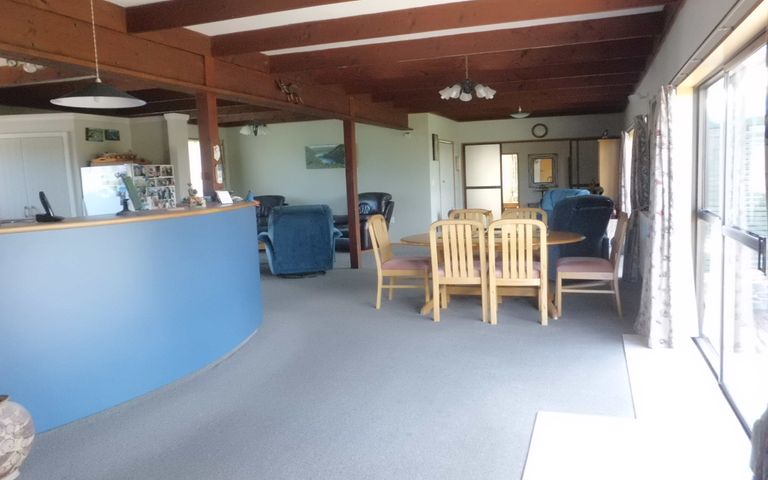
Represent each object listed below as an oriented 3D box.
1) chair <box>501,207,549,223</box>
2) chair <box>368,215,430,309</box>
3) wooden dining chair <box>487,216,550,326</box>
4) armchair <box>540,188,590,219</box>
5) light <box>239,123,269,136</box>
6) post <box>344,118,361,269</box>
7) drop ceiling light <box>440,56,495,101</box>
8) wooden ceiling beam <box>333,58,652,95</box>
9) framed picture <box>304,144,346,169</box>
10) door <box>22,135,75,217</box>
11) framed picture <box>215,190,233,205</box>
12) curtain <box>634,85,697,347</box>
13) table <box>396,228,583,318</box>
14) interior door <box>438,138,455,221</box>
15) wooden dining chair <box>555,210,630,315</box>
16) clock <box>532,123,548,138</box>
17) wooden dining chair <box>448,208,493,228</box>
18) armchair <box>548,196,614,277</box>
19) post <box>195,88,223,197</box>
[{"bbox_3d":[1.530,0.154,5.982,0.460,0.950,0.580,0,7,18],"label":"chair"},{"bbox_3d":[0.218,0.227,5.824,0.600,0.950,0.460,0,7,19],"label":"chair"},{"bbox_3d":[1.254,0.266,5.122,0.505,0.940,0.560,0,7,21],"label":"wooden dining chair"},{"bbox_3d":[3.127,-0.310,9.400,0.920,1.020,0.920,-1,6,10],"label":"armchair"},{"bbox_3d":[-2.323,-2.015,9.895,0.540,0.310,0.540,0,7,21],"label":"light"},{"bbox_3d":[-0.462,-0.669,8.273,0.110,2.220,0.110,0,7,21],"label":"post"},{"bbox_3d":[0.853,-1.690,5.707,0.570,0.500,0.570,0,7,21],"label":"drop ceiling light"},{"bbox_3d":[1.279,-2.109,7.214,4.000,0.190,0.090,1,8,21],"label":"wooden ceiling beam"},{"bbox_3d":[-1.188,-1.737,11.526,1.020,0.480,0.030,0,7,21],"label":"framed picture"},{"bbox_3d":[-3.742,-0.163,6.250,0.470,1.980,0.040,-3,6,-6],"label":"door"},{"bbox_3d":[-1.464,-0.393,5.100,0.030,0.140,0.130,-25,-8,35],"label":"framed picture"},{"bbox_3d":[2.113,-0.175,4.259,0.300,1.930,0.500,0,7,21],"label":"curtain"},{"bbox_3d":[1.086,0.332,5.604,1.830,0.720,1.170,-1,7,15],"label":"table"},{"bbox_3d":[1.386,-1.089,12.053,0.060,2.030,0.980,0,7,23],"label":"interior door"},{"bbox_3d":[1.984,0.217,5.284,0.580,0.940,0.505,0,7,21],"label":"wooden dining chair"},{"bbox_3d":[3.383,-2.363,11.990,0.330,0.330,0.050,0,7,21],"label":"clock"},{"bbox_3d":[0.998,0.117,6.621,0.505,0.940,0.560,0,7,21],"label":"wooden dining chair"},{"bbox_3d":[2.464,-0.054,7.054,0.780,1.040,0.860,-2,7,5],"label":"armchair"},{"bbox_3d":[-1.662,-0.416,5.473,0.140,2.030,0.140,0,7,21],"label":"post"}]

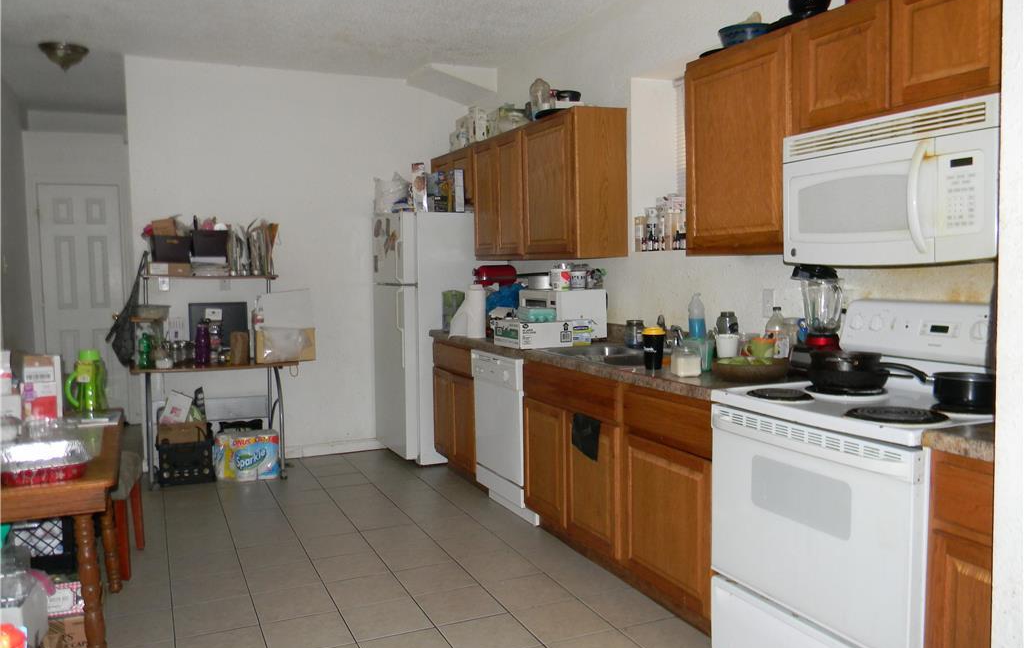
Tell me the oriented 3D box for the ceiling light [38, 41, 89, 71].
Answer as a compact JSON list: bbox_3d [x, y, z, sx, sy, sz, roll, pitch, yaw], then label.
[{"bbox_3d":[-2.696,-1.609,4.998,0.295,0.150,0.295,-3,5,-24],"label":"ceiling light"}]

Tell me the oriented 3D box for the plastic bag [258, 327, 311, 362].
[{"bbox_3d":[-1.425,0.126,5.172,0.330,0.210,0.170,-3,5,-24],"label":"plastic bag"}]

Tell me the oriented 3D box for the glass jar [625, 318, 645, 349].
[{"bbox_3d":[0.597,0.044,4.020,0.099,0.136,0.099,-1,4,0],"label":"glass jar"}]

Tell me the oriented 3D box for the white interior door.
[{"bbox_3d":[-3.533,-0.135,6.864,0.610,2.030,0.045,-3,5,-24],"label":"white interior door"}]

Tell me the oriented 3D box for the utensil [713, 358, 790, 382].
[{"bbox_3d":[0.866,0.158,2.987,0.280,0.075,0.280,-1,4,0],"label":"utensil"}]

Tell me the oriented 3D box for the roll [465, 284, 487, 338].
[{"bbox_3d":[-0.213,-0.073,4.830,0.128,0.305,0.128,-1,4,0],"label":"roll"}]

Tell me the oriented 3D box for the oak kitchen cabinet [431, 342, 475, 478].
[{"bbox_3d":[-0.083,0.537,5.293,0.600,0.880,0.840,-3,5,-24],"label":"oak kitchen cabinet"}]

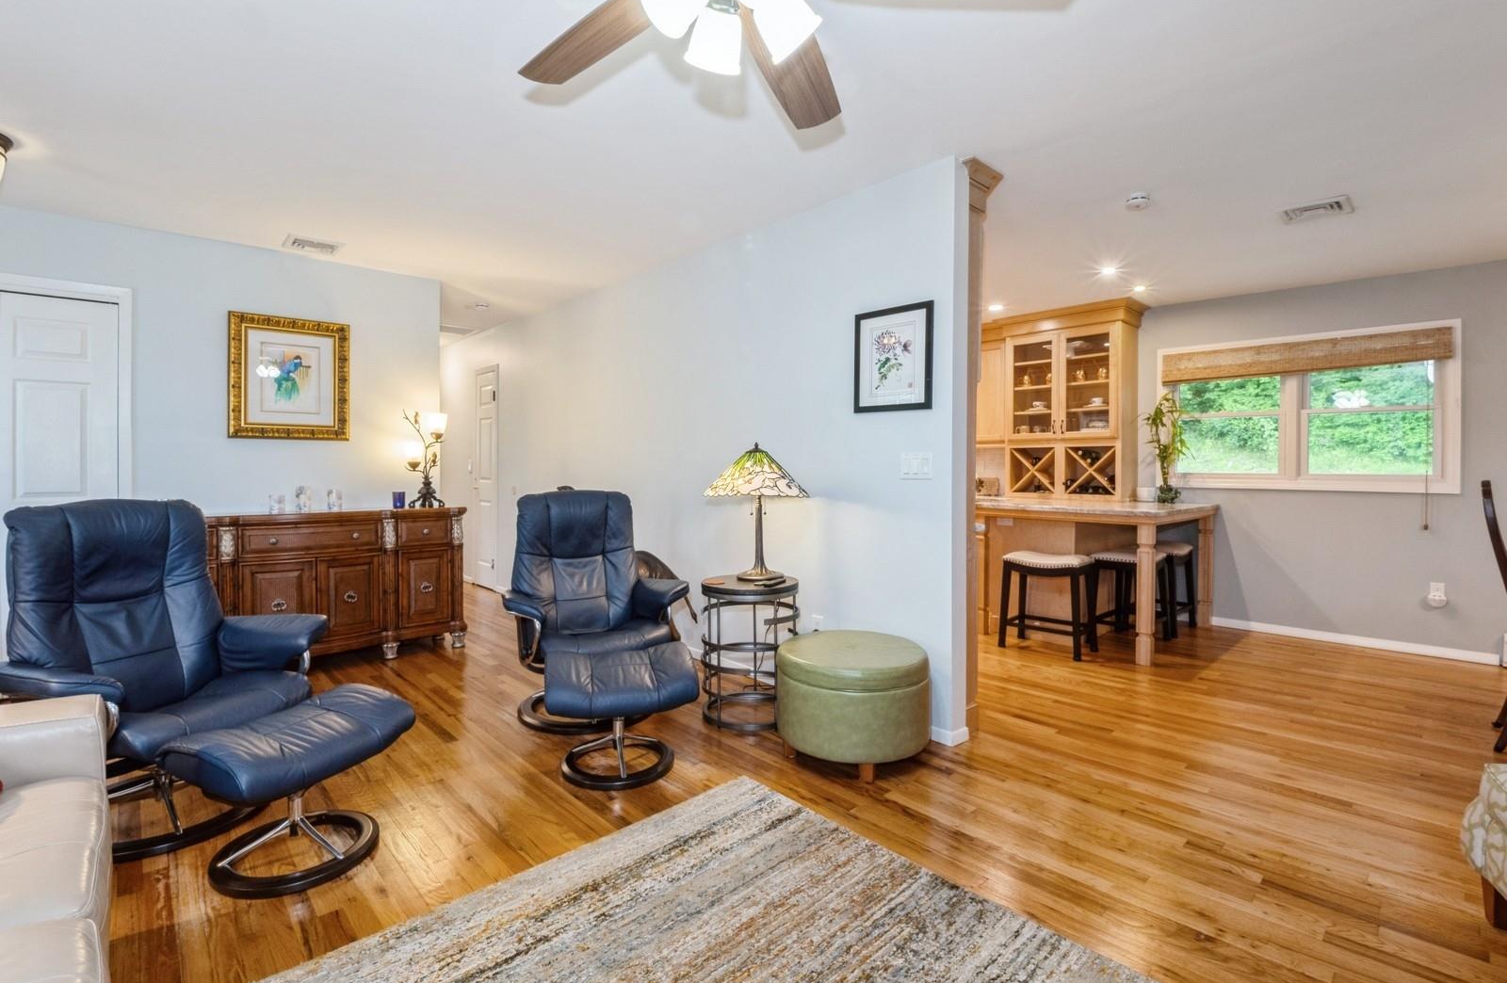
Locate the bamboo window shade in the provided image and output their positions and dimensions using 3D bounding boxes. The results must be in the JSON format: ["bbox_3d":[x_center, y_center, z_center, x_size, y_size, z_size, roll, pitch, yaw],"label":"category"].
[{"bbox_3d":[3.675,-0.918,4.186,1.479,0.217,0.058,2,3,44],"label":"bamboo window shade"}]

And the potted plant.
[{"bbox_3d":[2.949,-0.315,4.344,0.290,0.805,0.280,2,3,44],"label":"potted plant"}]

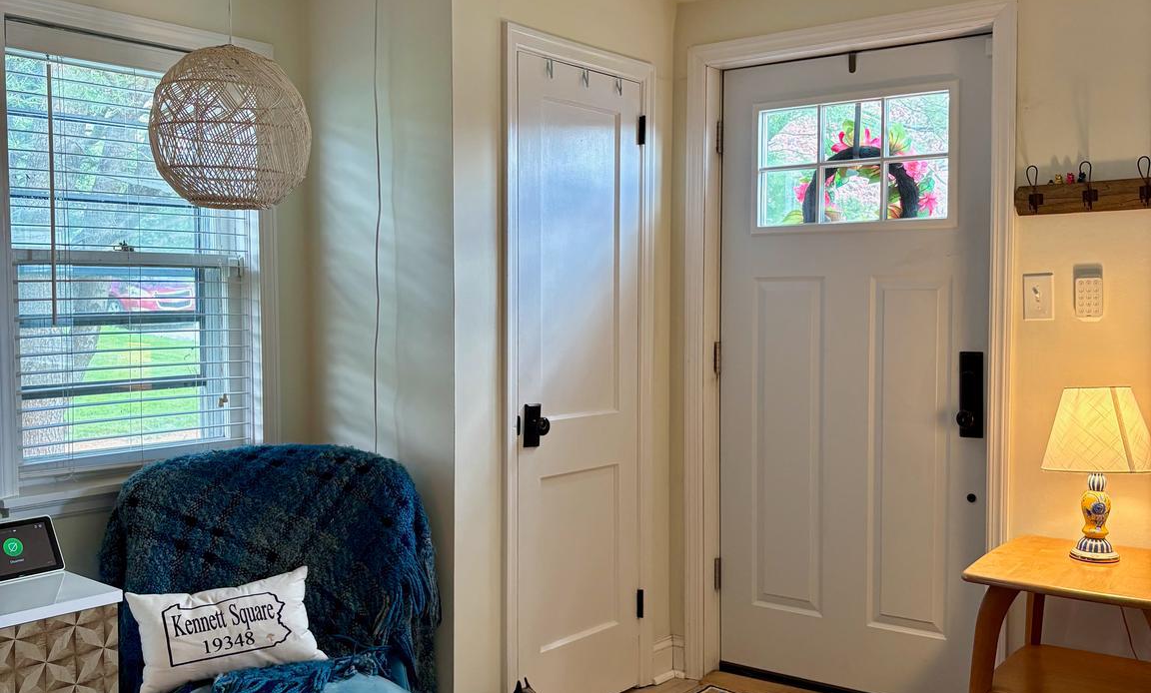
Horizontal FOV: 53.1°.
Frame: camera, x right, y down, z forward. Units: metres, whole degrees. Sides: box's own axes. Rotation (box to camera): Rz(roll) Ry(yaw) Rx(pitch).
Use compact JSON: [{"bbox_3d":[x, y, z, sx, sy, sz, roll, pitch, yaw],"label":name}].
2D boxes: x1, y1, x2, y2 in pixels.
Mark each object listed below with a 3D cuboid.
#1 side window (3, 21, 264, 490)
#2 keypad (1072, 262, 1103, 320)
[{"bbox_3d":[-1.129,-0.230,3.000,0.100,1.110,0.720,2,3,38],"label":"side window"},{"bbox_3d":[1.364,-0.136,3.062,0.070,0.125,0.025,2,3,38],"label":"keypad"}]

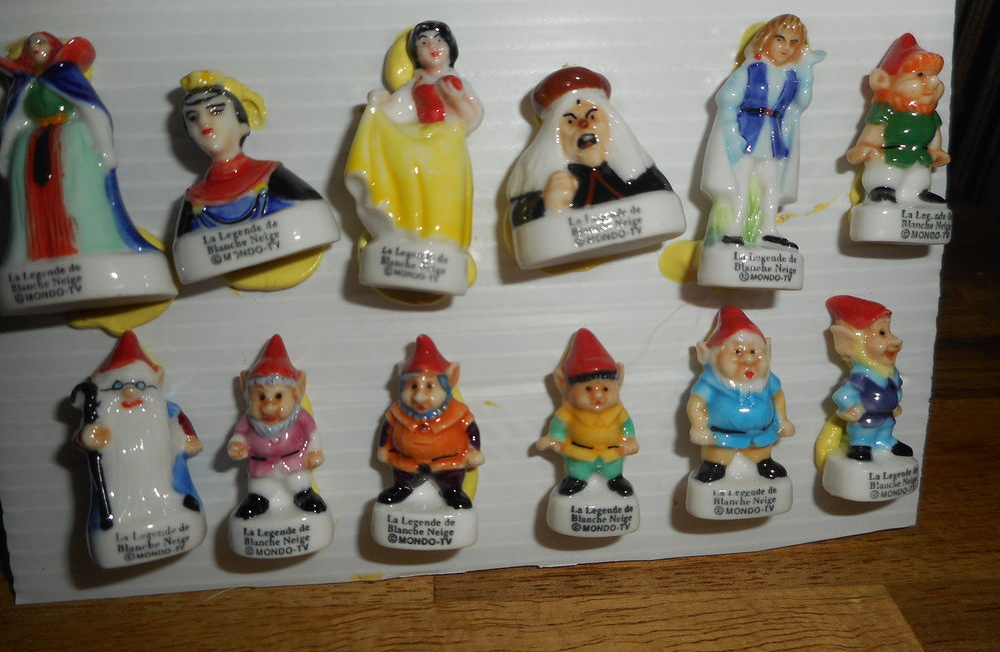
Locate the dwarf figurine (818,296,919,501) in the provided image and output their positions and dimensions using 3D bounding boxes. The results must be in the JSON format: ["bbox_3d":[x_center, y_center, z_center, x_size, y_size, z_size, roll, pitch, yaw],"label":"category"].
[{"bbox_3d":[0.064,0.011,0.126,0.015,0.034,0.012,-10,10,-22],"label":"dwarf figurine"}]

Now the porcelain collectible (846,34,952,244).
[{"bbox_3d":[0.058,-0.027,0.105,0.014,0.029,0.011,-1,8,-6],"label":"porcelain collectible"}]

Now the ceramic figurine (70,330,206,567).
[{"bbox_3d":[-0.053,0.017,0.105,0.017,0.032,0.013,-4,8,-18],"label":"ceramic figurine"}]

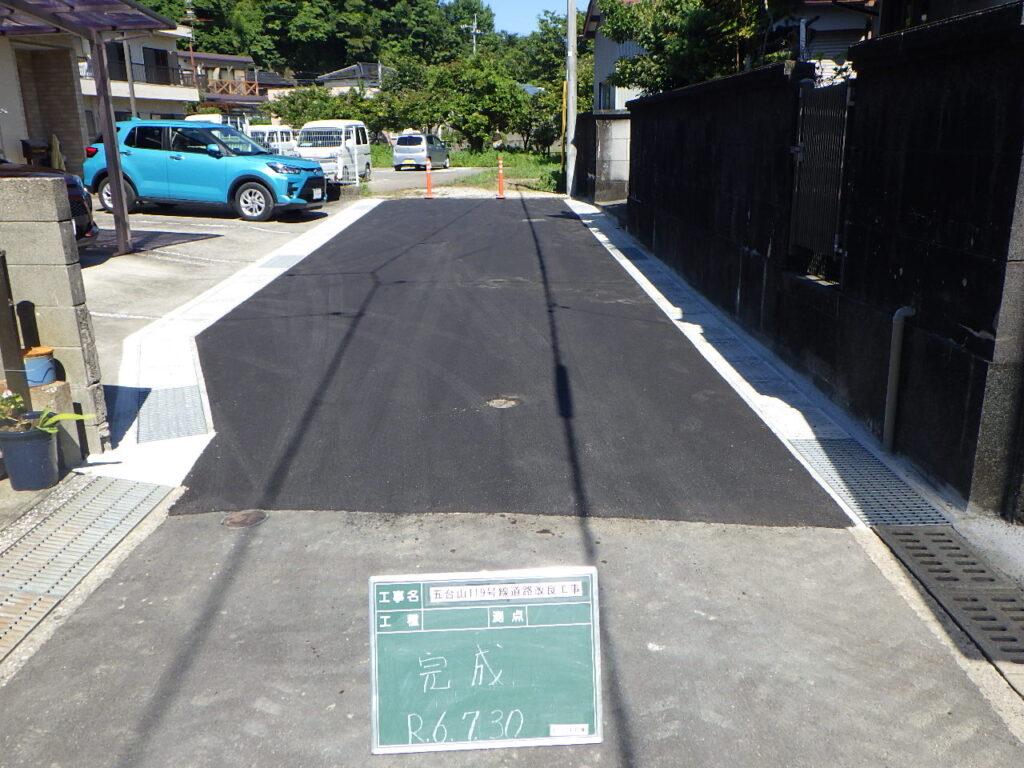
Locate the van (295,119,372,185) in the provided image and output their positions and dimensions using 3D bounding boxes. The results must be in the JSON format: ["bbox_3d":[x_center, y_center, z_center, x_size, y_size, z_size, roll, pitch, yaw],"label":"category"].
[{"bbox_3d":[-5.586,-7.380,26.180,1.475,1.880,3.395,2,17,6],"label":"van"}]

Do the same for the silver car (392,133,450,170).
[{"bbox_3d":[-3.817,-10.036,35.865,1.475,1.500,3.395,5,17,14],"label":"silver car"}]

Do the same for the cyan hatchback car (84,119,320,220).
[{"bbox_3d":[-5.314,-3.783,14.474,3.995,1.610,1.695,5,17,10],"label":"cyan hatchback car"}]

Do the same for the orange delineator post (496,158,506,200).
[{"bbox_3d":[-0.237,-4.647,18.664,0.220,0.940,0.220,0,17,0],"label":"orange delineator post"}]

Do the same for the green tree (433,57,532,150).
[{"bbox_3d":[-1.523,-14.663,44.809,5.000,5.600,4.800,0,17,0],"label":"green tree"}]

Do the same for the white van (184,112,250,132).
[{"bbox_3d":[-11.241,-9.321,31.775,1.500,1.900,3.400,3,17,8],"label":"white van"}]

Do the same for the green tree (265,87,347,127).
[{"bbox_3d":[-11.724,-14.814,47.607,4.600,4.200,4.400,0,17,0],"label":"green tree"}]

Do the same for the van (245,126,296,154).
[{"bbox_3d":[-11.615,-11.447,39.772,1.475,1.880,3.395,3,17,9],"label":"van"}]

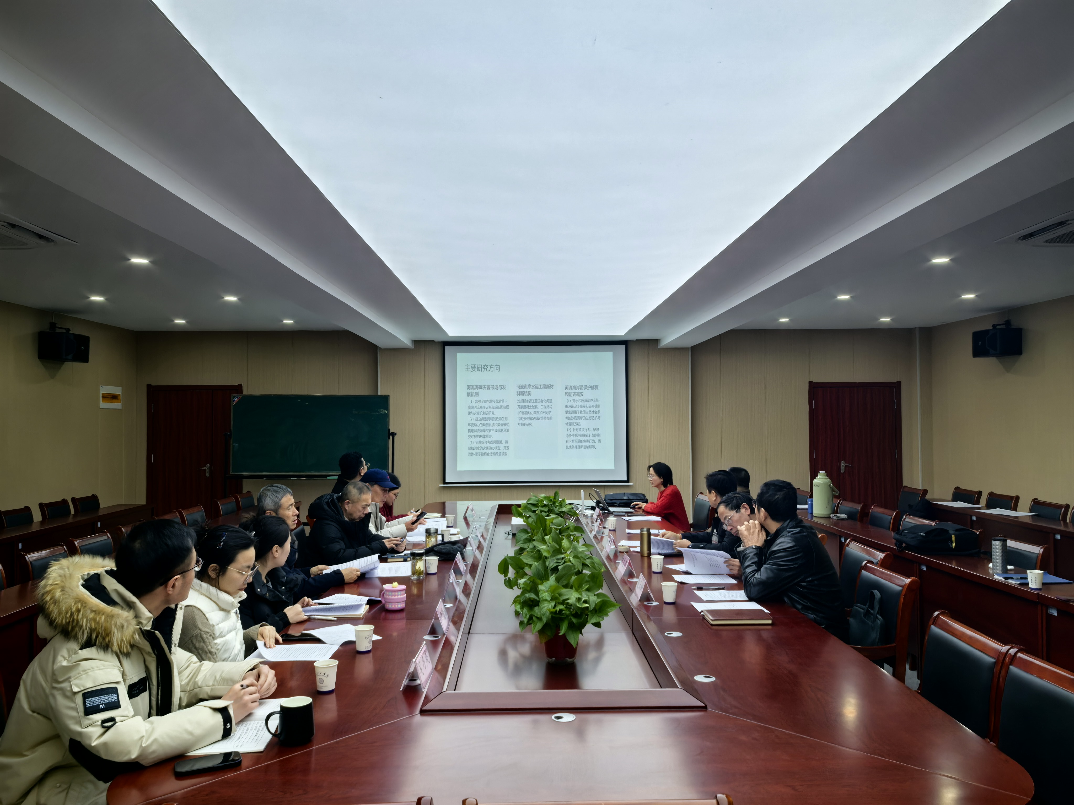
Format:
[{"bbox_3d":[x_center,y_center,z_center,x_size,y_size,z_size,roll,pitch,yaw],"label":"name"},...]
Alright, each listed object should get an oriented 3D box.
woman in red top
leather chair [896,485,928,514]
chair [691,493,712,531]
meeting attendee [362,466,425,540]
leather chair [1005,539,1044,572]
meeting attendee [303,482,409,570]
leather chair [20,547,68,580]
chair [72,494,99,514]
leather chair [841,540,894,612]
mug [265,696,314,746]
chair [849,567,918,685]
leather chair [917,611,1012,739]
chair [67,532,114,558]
[{"bbox_3d":[1.112,1.143,7.164,0.600,1.220,0.480,0,-1,-1],"label":"woman in red top"},{"bbox_3d":[3.358,1.289,7.739,0.580,0.940,0.500,0,-1,-1],"label":"leather chair"},{"bbox_3d":[1.246,1.290,7.091,0.580,0.940,0.500,0,-1,-1],"label":"chair"},{"bbox_3d":[-1.169,1.116,5.813,0.680,1.270,0.530,0,-1,-1],"label":"meeting attendee"},{"bbox_3d":[2.530,1.239,4.601,0.570,0.900,0.470,0,-1,-1],"label":"leather chair"},{"bbox_3d":[-1.159,1.126,5.113,0.670,1.220,0.560,0,-1,-1],"label":"meeting attendee"},{"bbox_3d":[-2.550,1.272,4.607,0.570,0.900,0.470,0,-1,-1],"label":"leather chair"},{"bbox_3d":[-4.112,1.352,7.813,0.570,0.900,0.470,0,-1,-1],"label":"chair"},{"bbox_3d":[1.580,1.241,4.439,0.570,0.900,0.470,0,-1,-1],"label":"leather chair"},{"bbox_3d":[-0.649,0.839,2.115,0.126,0.103,0.088,0,-1,-21],"label":"mug"},{"bbox_3d":[1.311,1.217,3.623,0.580,0.940,0.500,0,-1,-1],"label":"chair"},{"bbox_3d":[1.228,1.206,2.709,0.570,0.900,0.470,0,-1,-1],"label":"leather chair"},{"bbox_3d":[-2.476,1.272,4.923,0.580,0.940,0.500,0,-1,-1],"label":"chair"}]

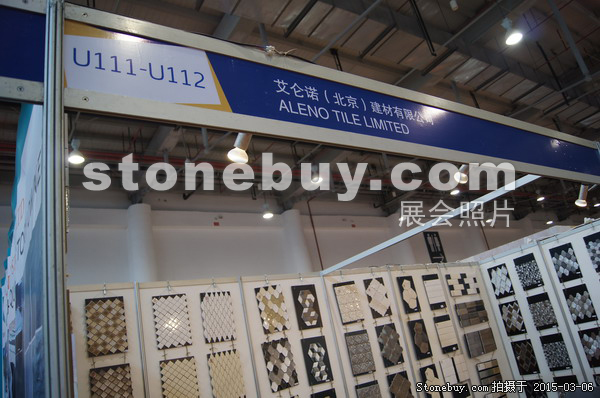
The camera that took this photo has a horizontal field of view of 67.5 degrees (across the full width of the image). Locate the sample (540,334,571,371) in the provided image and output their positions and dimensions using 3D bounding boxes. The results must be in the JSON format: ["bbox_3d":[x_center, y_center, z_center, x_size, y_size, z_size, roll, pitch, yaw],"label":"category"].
[{"bbox_3d":[3.256,1.949,5.704,0.022,0.435,0.291,3,-25,-35],"label":"sample"}]

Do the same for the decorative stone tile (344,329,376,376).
[{"bbox_3d":[0.648,1.653,4.830,0.308,0.439,0.022,3,-25,-35],"label":"decorative stone tile"}]

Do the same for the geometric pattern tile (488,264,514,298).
[{"bbox_3d":[2.950,1.209,6.571,0.020,0.440,0.292,2,-23,-34],"label":"geometric pattern tile"}]

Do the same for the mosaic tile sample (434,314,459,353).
[{"bbox_3d":[1.843,1.706,5.671,0.302,0.438,0.022,3,-25,-35],"label":"mosaic tile sample"}]

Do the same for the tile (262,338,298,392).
[{"bbox_3d":[-0.195,1.578,4.290,0.301,0.435,0.020,-2,-20,-37],"label":"tile"}]

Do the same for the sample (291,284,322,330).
[{"bbox_3d":[0.077,1.142,4.743,0.302,0.453,0.020,3,-23,-36],"label":"sample"}]

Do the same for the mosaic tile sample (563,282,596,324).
[{"bbox_3d":[3.456,1.293,5.537,0.020,0.433,0.292,3,-23,-34],"label":"mosaic tile sample"}]

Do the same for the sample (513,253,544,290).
[{"bbox_3d":[3.099,0.985,6.087,0.020,0.437,0.297,3,-23,-34],"label":"sample"}]

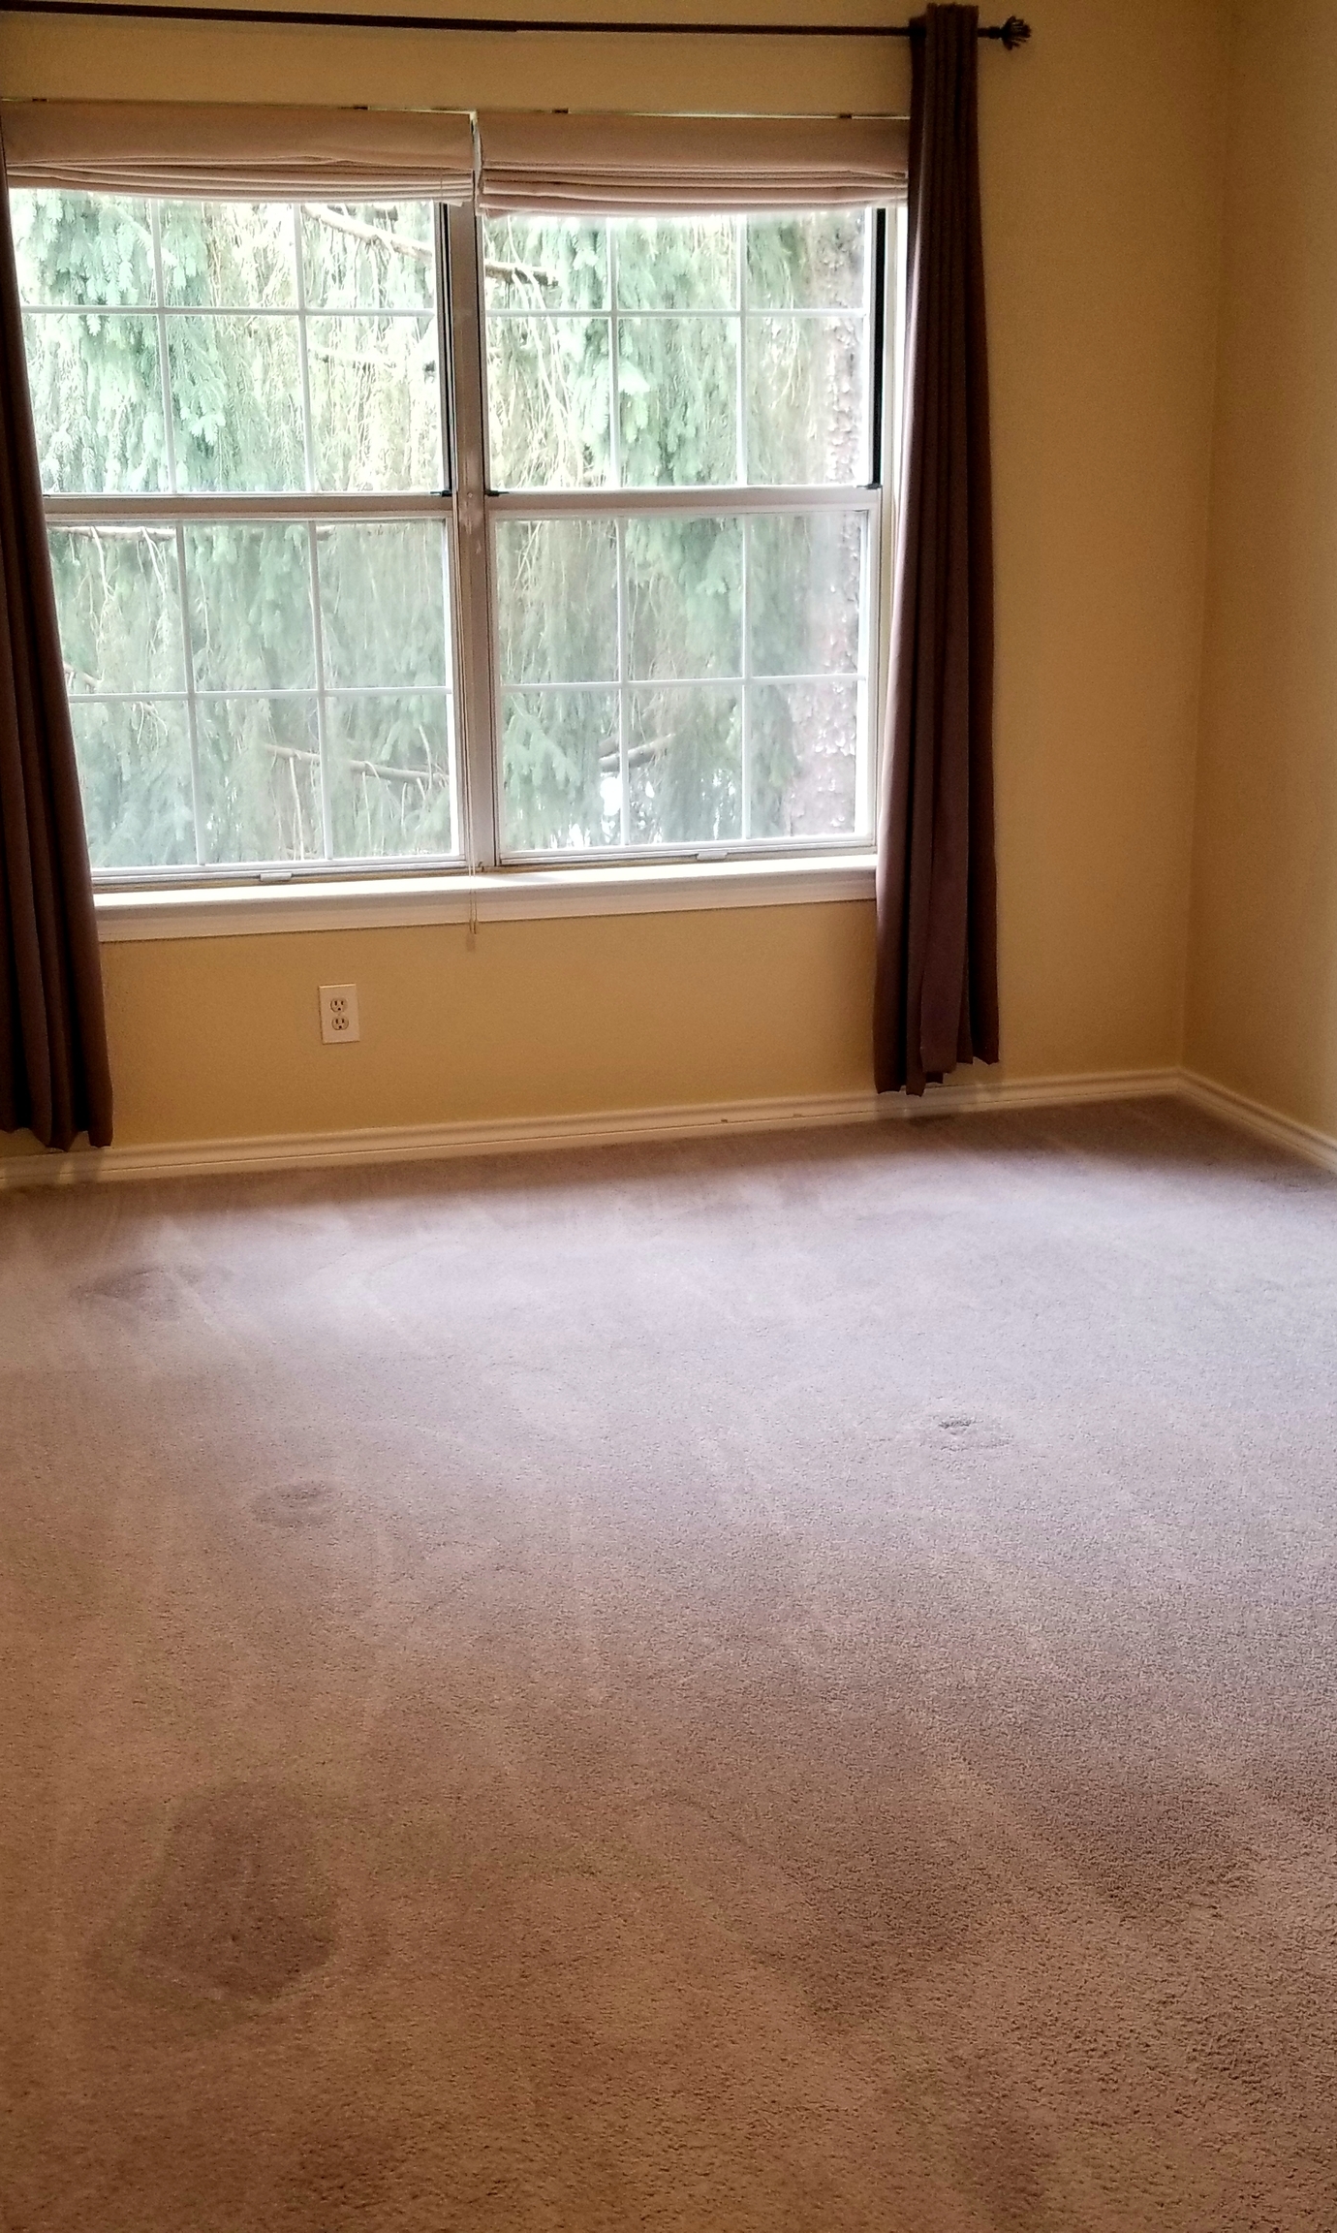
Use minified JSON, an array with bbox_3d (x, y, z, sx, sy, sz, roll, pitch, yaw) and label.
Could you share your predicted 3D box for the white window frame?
[{"bbox_3d":[-0.370,-1.139,4.398,1.730,1.512,0.120,-4,15,-14],"label":"white window frame"}]

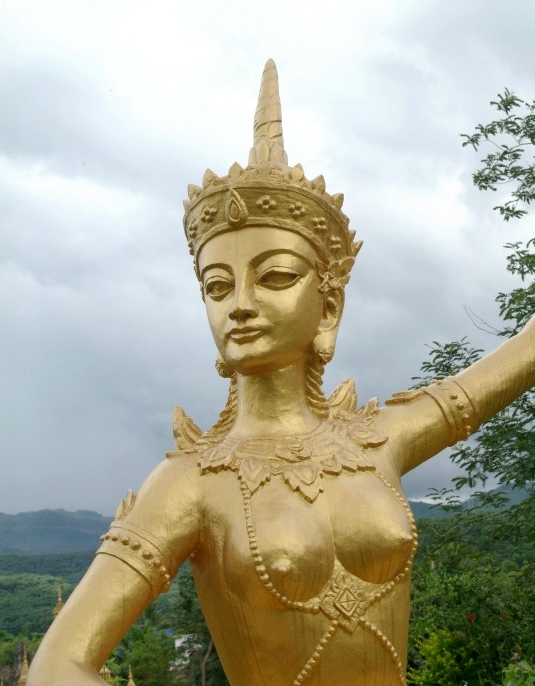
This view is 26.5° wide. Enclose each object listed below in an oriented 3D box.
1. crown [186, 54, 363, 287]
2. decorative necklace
[{"bbox_3d":[0.008,-0.327,2.124,0.340,0.440,0.330,0,-11,0],"label":"crown"},{"bbox_3d":[0.042,0.186,1.980,0.360,0.180,0.220,-3,-12,-19],"label":"decorative necklace"}]

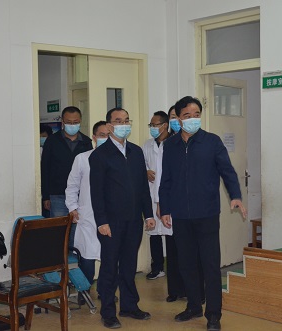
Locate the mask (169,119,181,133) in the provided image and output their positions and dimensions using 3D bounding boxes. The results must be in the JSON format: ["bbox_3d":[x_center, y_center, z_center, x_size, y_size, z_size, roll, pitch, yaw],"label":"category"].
[{"bbox_3d":[0.314,-0.343,5.420,0.140,0.118,0.085,-1,2,-6],"label":"mask"}]

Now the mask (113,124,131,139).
[{"bbox_3d":[-0.145,-0.263,4.850,0.145,0.115,0.085,-2,2,-29],"label":"mask"}]

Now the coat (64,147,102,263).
[{"bbox_3d":[-0.375,0.335,5.500,0.540,1.020,0.360,-2,2,-24],"label":"coat"}]

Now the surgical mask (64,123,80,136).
[{"bbox_3d":[-0.629,-0.326,5.750,0.145,0.118,0.085,-1,2,-12],"label":"surgical mask"}]

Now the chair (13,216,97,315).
[{"bbox_3d":[-0.790,0.824,5.280,0.500,0.780,0.740,-3,3,-43],"label":"chair"}]

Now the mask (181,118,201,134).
[{"bbox_3d":[0.389,-0.300,4.800,0.148,0.122,0.085,-2,2,-22],"label":"mask"}]

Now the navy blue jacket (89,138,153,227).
[{"bbox_3d":[-0.154,0.131,4.940,0.510,0.690,0.300,-2,2,-19],"label":"navy blue jacket"}]

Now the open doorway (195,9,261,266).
[{"bbox_3d":[0.891,-0.174,6.311,0.160,2.650,0.940,-3,3,-41],"label":"open doorway"}]

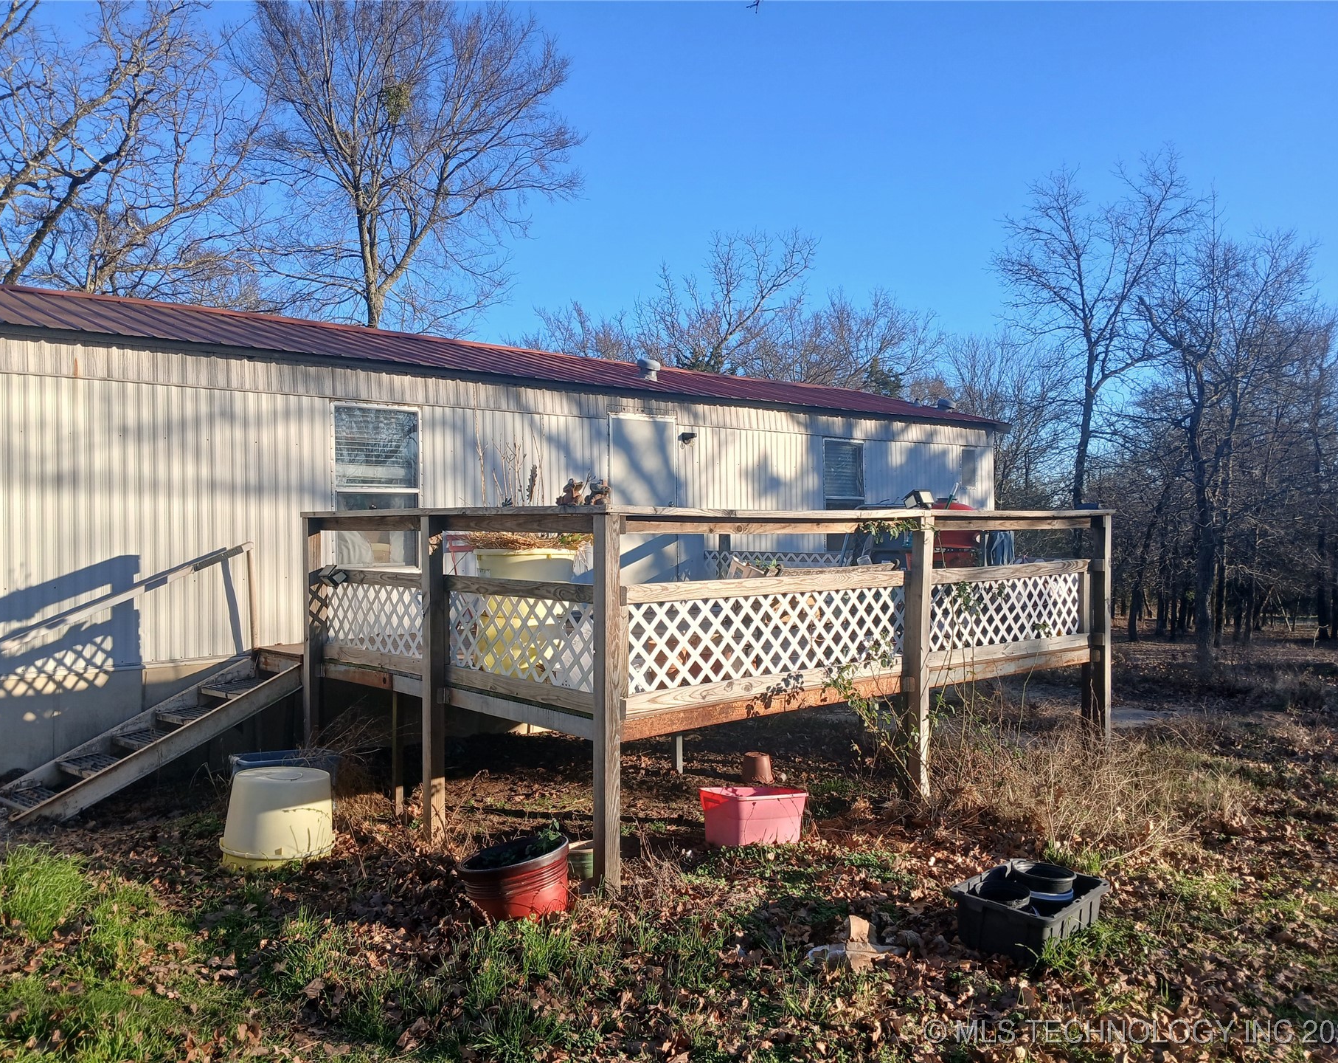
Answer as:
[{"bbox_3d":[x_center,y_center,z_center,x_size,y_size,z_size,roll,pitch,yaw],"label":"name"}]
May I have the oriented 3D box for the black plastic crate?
[{"bbox_3d":[1.390,1.462,4.110,0.540,0.200,0.420,0,1,-45],"label":"black plastic crate"}]

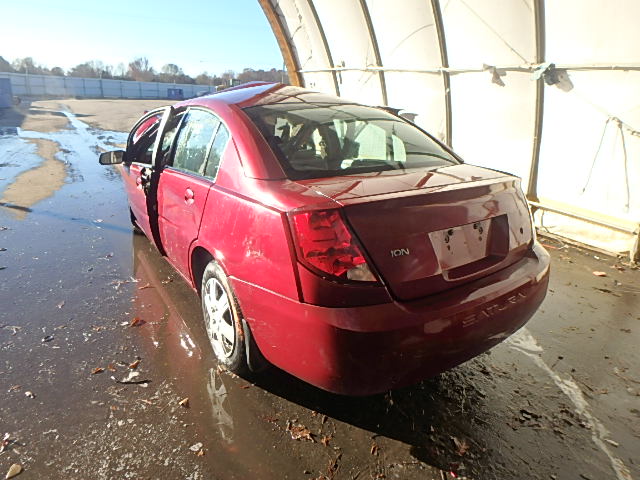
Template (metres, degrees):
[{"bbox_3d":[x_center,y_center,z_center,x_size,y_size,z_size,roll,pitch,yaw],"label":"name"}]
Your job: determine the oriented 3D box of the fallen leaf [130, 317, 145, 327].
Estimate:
[{"bbox_3d":[-1.199,0.540,2.574,0.095,0.030,0.116,-4,21,-15],"label":"fallen leaf"}]

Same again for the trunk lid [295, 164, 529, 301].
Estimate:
[{"bbox_3d":[0.513,-0.097,1.810,1.190,0.390,0.630,-11,24,-32],"label":"trunk lid"}]

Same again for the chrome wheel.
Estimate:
[{"bbox_3d":[-0.498,0.410,2.175,0.170,0.445,0.445,-11,24,-32],"label":"chrome wheel"}]

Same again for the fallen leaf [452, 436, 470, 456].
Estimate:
[{"bbox_3d":[0.630,0.913,1.721,0.071,0.025,0.106,2,20,2],"label":"fallen leaf"}]

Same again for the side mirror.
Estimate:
[{"bbox_3d":[-1.734,-0.685,3.225,0.200,0.120,0.115,-8,22,-24],"label":"side mirror"}]

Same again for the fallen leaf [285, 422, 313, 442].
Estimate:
[{"bbox_3d":[-0.086,0.872,1.769,0.137,0.030,0.099,4,20,6],"label":"fallen leaf"}]

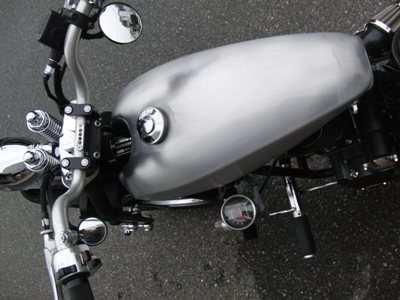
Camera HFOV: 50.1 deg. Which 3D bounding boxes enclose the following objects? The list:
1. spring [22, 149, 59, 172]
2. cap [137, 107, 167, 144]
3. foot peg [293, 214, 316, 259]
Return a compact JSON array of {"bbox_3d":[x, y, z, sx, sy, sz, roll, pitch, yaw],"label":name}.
[{"bbox_3d":[-0.318,0.022,0.874,0.046,0.153,0.046,-8,78,6],"label":"spring"},{"bbox_3d":[-0.083,-0.042,0.760,0.066,0.021,0.066,-4,84,37],"label":"cap"},{"bbox_3d":[0.281,0.230,1.140,0.036,0.036,0.112,-16,77,35],"label":"foot peg"}]

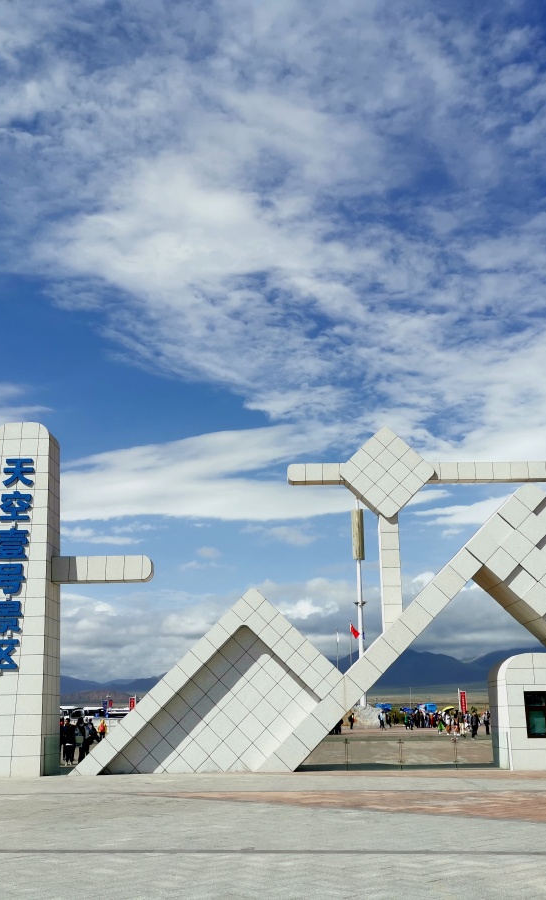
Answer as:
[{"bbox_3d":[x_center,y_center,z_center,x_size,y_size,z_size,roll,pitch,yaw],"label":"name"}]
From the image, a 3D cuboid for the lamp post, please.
[{"bbox_3d":[10.995,19.512,116.025,1.600,28.500,1.600,-1,-16,0],"label":"lamp post"}]

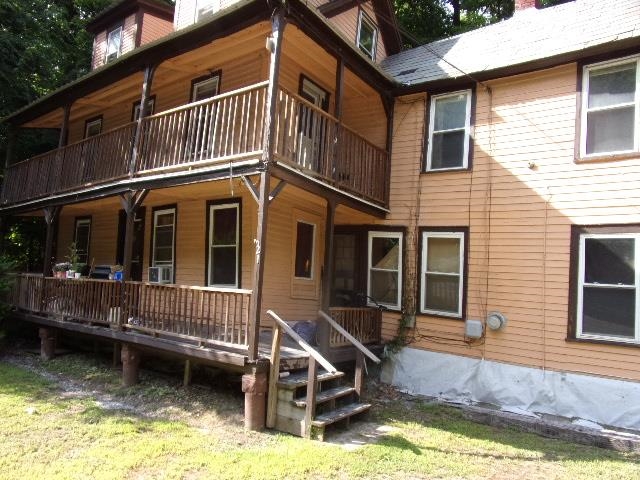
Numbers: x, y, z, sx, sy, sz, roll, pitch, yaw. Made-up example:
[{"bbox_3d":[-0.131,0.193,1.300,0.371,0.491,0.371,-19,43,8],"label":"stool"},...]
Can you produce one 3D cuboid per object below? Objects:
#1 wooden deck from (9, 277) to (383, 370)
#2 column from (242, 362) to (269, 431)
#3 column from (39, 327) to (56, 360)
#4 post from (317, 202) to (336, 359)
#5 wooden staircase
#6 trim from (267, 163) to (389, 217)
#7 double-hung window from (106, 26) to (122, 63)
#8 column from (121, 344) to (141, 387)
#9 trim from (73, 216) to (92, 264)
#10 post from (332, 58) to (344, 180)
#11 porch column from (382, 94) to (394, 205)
[{"bbox_3d":[-2.833,1.252,8.485,7.570,0.933,2.903,-1,-6,36],"label":"wooden deck"},{"bbox_3d":[-0.720,1.821,5.134,0.301,0.720,0.301,3,-5,0],"label":"column"},{"bbox_3d":[-5.082,1.927,8.283,0.301,0.625,0.301,-1,-6,36],"label":"column"},{"bbox_3d":[0.143,0.493,6.351,0.088,2.154,0.088,-1,-6,36],"label":"post"},{"bbox_3d":[0.085,1.565,5.430,1.029,1.330,1.198,-1,-6,36],"label":"wooden staircase"},{"bbox_3d":[0.255,-0.625,6.522,0.096,0.184,3.013,-1,-9,36],"label":"trim"},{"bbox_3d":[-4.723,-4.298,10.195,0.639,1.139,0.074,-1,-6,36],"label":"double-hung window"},{"bbox_3d":[-2.847,1.879,6.669,0.301,0.647,0.301,-1,-6,36],"label":"column"},{"bbox_3d":[-5.462,0.121,10.147,0.750,1.419,0.074,-1,-6,36],"label":"trim"},{"bbox_3d":[0.224,-1.729,6.495,0.088,1.860,0.088,-1,-6,36],"label":"post"},{"bbox_3d":[1.180,-1.553,7.814,0.088,2.014,0.088,-1,-6,36],"label":"porch column"}]

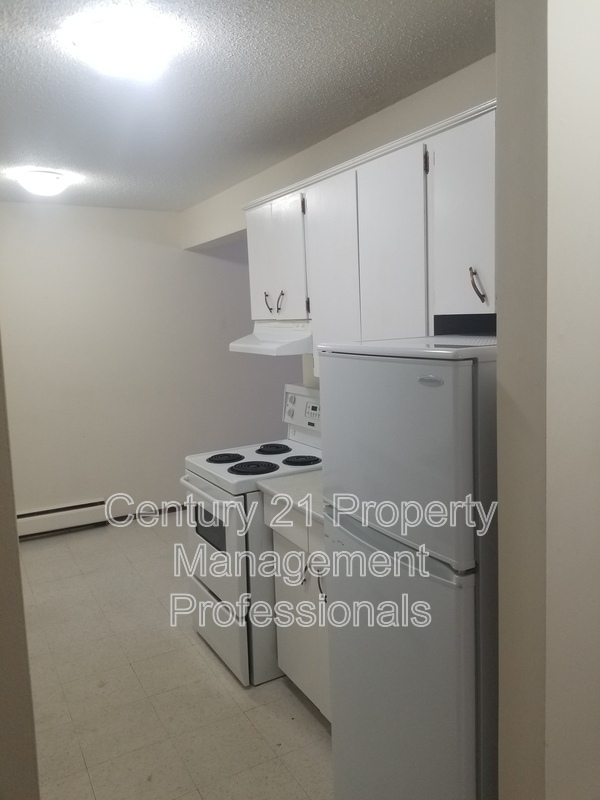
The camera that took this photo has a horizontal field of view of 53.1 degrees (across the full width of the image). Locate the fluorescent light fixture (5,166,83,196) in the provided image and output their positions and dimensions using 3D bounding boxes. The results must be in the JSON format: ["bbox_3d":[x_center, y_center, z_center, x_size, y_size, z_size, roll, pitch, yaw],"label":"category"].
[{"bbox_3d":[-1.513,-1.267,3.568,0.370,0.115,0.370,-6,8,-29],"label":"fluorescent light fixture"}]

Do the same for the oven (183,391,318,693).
[{"bbox_3d":[-0.134,0.575,2.861,0.706,1.209,0.617,-6,8,-29],"label":"oven"}]

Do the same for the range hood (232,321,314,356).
[{"bbox_3d":[-0.036,-0.320,2.984,0.460,0.155,0.580,-6,8,-29],"label":"range hood"}]

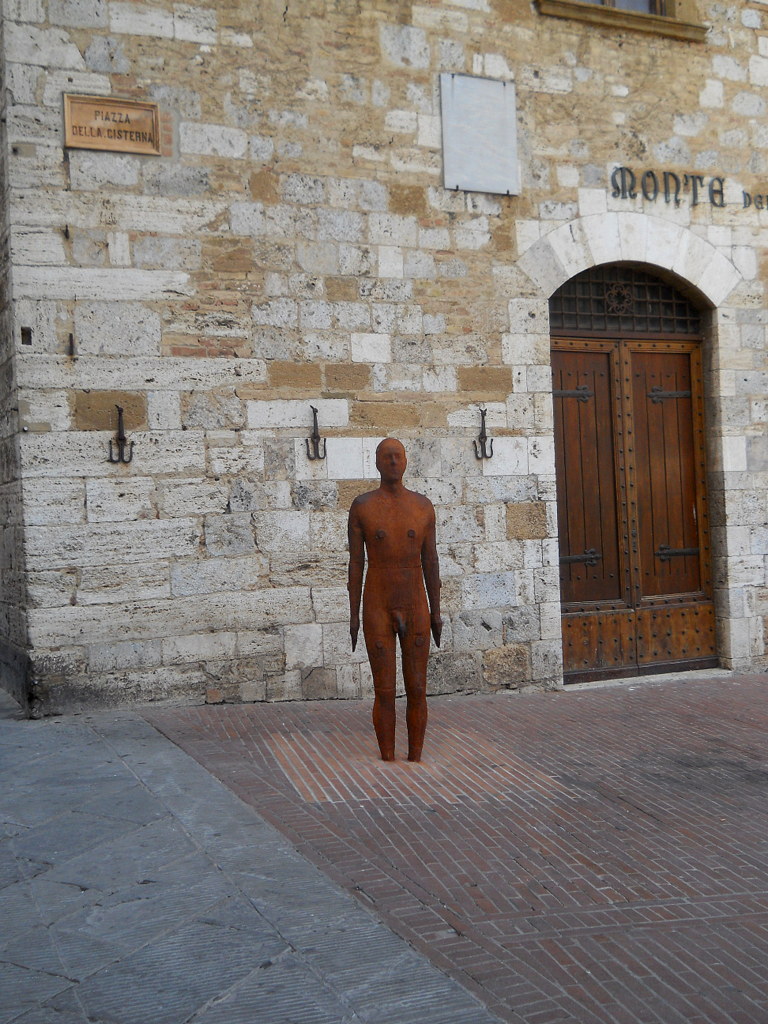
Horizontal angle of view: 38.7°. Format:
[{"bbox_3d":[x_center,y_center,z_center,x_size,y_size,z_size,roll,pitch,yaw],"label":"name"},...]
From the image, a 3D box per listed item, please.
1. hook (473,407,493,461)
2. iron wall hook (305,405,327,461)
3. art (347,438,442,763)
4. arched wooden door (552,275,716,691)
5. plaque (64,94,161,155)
[{"bbox_3d":[0.777,-0.619,8.604,0.165,0.400,0.095,-2,-1,-24],"label":"hook"},{"bbox_3d":[-0.508,-0.588,8.043,0.155,0.400,0.095,-2,-1,-24],"label":"iron wall hook"},{"bbox_3d":[0.067,0.492,6.120,0.530,1.800,0.310,-2,-1,-8],"label":"art"},{"bbox_3d":[2.143,-0.361,9.469,1.700,3.550,0.160,-2,-1,-24],"label":"arched wooden door"},{"bbox_3d":[-1.858,-2.674,7.544,0.645,0.370,0.050,-2,-1,-24],"label":"plaque"}]

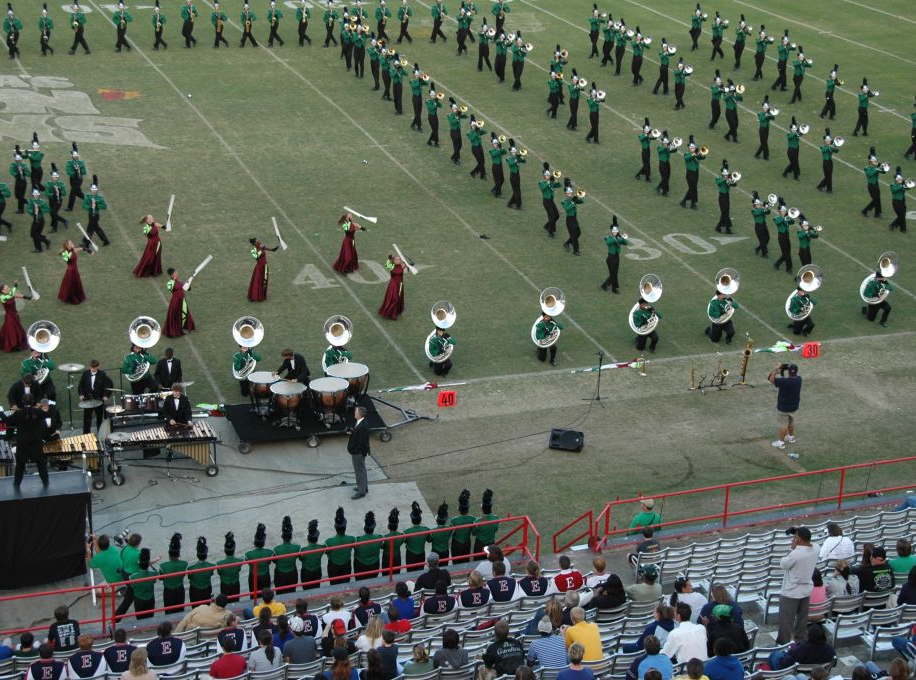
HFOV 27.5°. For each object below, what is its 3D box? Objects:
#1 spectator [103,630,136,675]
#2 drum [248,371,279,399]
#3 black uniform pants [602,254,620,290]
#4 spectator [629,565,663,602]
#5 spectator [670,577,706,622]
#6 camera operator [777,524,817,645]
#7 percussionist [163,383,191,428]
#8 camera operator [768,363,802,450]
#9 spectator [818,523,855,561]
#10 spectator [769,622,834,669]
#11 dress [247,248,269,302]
[{"bbox_3d":[-4.727,4.595,26.404,0.500,1.280,0.750,-6,22,-20],"label":"spectator"},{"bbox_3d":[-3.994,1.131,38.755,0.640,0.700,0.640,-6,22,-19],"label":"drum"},{"bbox_3d":[3.866,-1.727,46.983,0.360,0.980,0.380,-11,24,-30],"label":"black uniform pants"},{"bbox_3d":[2.658,3.784,27.638,0.500,1.290,0.760,-7,23,-22],"label":"spectator"},{"bbox_3d":[3.322,3.932,27.854,0.500,1.165,0.800,-1,21,-8],"label":"spectator"},{"bbox_3d":[4.562,3.320,25.245,0.560,1.770,0.450,-12,25,-31],"label":"camera operator"},{"bbox_3d":[-5.566,1.671,37.312,0.580,1.680,0.520,-2,21,-9],"label":"percussionist"},{"bbox_3d":[6.860,1.278,39.165,0.680,1.850,0.600,-12,25,-33],"label":"camera operator"},{"bbox_3d":[5.762,3.378,29.319,0.580,1.220,0.720,-9,23,-26],"label":"spectator"},{"bbox_3d":[4.335,3.994,23.657,0.600,1.250,0.800,-14,26,-35],"label":"spectator"},{"bbox_3d":[-4.962,-1.670,46.202,0.480,1.330,0.480,17,25,34],"label":"dress"}]

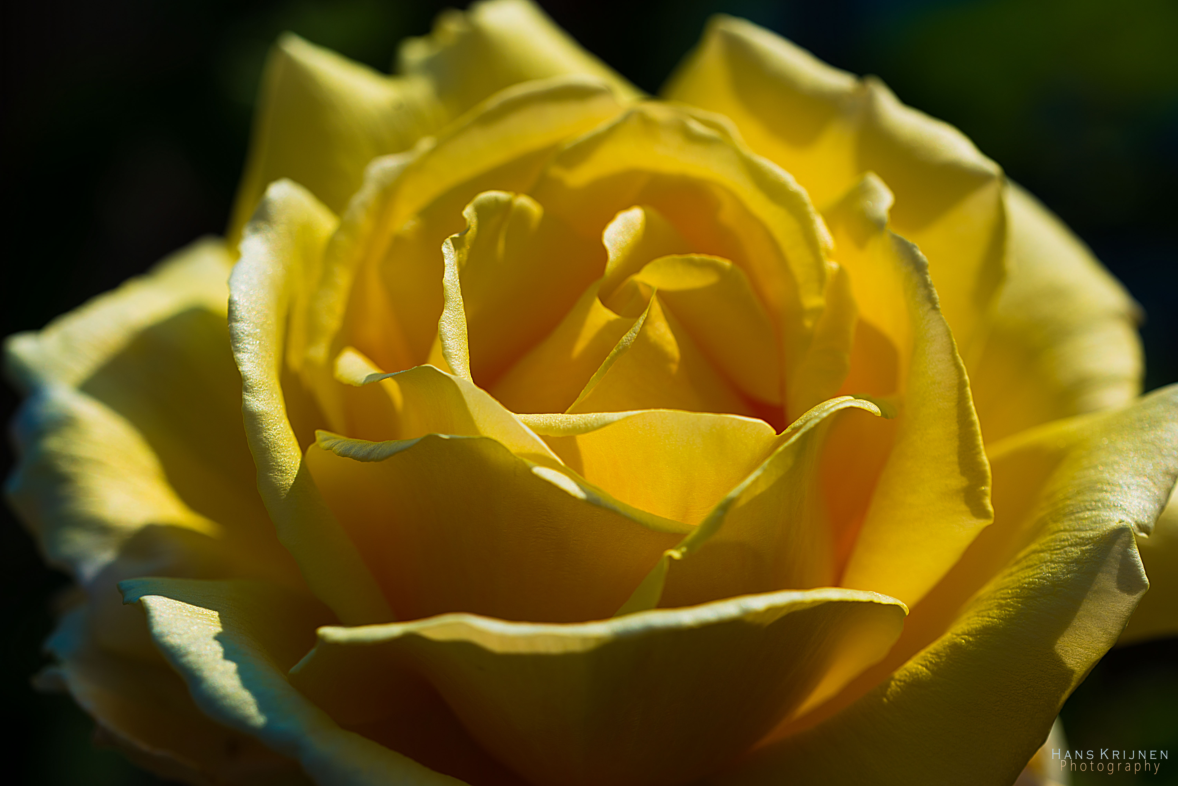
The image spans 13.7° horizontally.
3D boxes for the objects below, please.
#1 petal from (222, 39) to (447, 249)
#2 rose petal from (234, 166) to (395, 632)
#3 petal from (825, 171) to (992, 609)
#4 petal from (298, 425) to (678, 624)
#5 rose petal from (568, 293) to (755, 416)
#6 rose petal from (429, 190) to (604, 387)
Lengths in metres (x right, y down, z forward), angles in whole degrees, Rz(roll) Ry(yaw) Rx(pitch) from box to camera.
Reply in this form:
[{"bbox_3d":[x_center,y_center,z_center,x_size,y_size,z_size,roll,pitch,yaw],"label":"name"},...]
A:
[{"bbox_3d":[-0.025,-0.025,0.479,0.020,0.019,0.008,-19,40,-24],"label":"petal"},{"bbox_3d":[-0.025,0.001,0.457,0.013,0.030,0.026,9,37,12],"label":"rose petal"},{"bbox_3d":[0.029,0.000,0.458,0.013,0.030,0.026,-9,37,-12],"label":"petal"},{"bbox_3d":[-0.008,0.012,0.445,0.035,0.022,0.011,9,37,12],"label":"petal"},{"bbox_3d":[0.007,-0.004,0.454,0.017,0.012,0.006,-3,36,-4],"label":"rose petal"},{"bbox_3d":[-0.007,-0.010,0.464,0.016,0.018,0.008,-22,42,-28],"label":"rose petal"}]

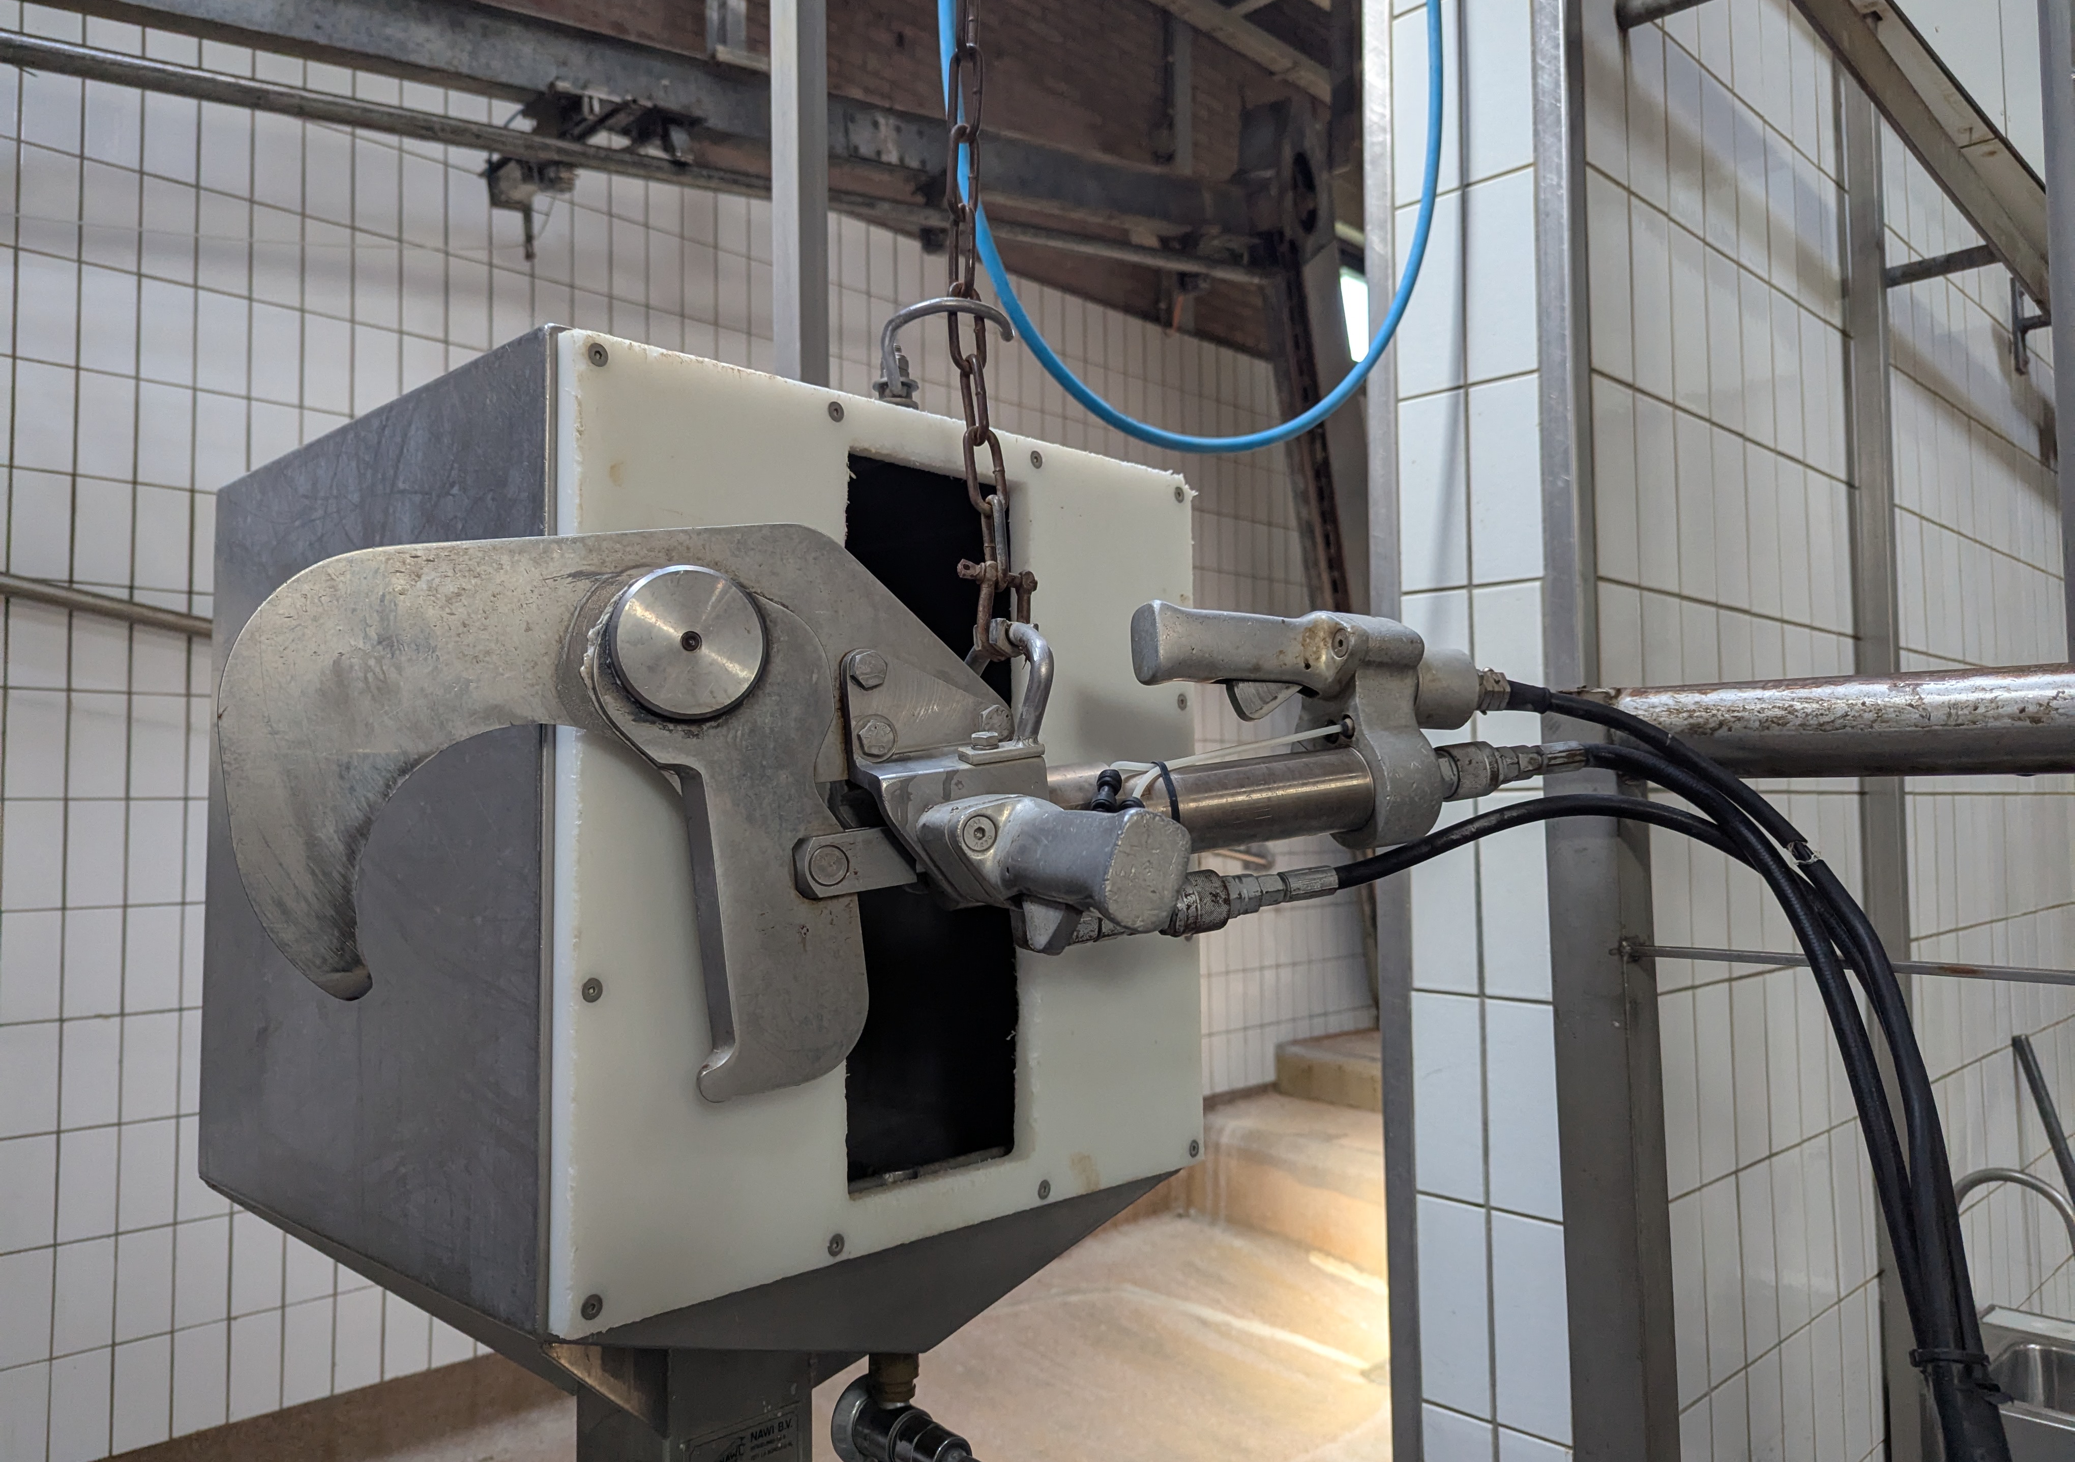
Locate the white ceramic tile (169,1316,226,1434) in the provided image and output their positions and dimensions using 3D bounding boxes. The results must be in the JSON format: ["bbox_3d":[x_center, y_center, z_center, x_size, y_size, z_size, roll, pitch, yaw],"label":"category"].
[{"bbox_3d":[-1.951,1.509,3.361,0.114,0.239,0.012,3,-4,-44],"label":"white ceramic tile"}]

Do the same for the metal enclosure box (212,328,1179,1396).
[{"bbox_3d":[-0.243,0.086,1.056,0.500,0.540,0.505,-3,-4,43],"label":"metal enclosure box"}]

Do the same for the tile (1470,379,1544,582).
[{"bbox_3d":[0.560,-0.297,1.708,0.088,0.239,0.012,-3,-4,43],"label":"tile"}]

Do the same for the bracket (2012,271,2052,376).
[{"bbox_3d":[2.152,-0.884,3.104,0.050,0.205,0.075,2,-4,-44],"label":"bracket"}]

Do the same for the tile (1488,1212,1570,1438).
[{"bbox_3d":[0.568,0.681,1.655,0.088,0.239,0.012,-3,-4,43],"label":"tile"}]

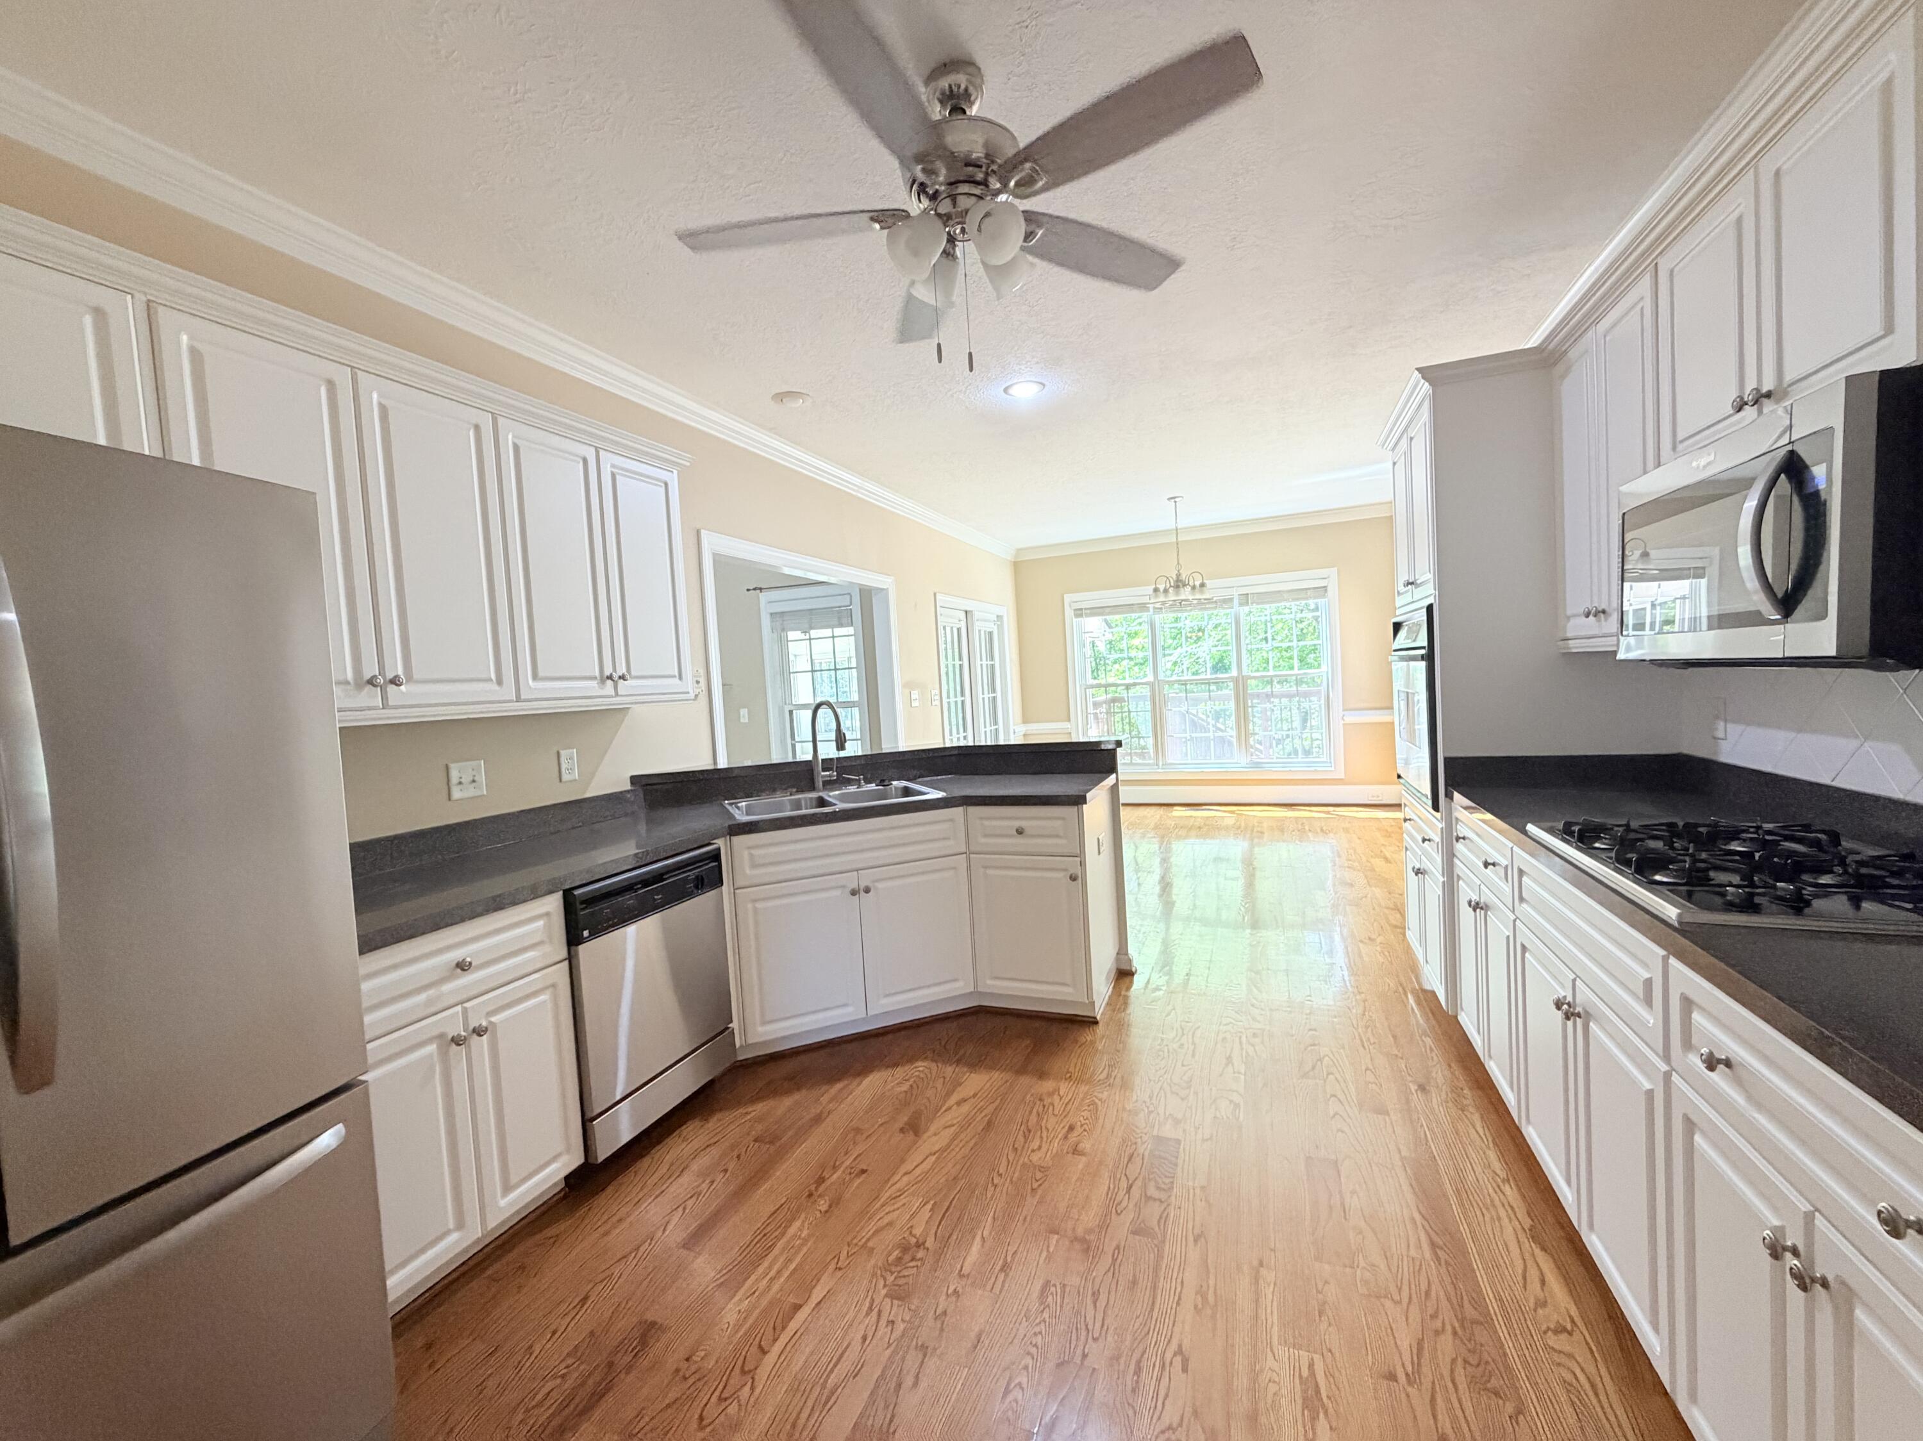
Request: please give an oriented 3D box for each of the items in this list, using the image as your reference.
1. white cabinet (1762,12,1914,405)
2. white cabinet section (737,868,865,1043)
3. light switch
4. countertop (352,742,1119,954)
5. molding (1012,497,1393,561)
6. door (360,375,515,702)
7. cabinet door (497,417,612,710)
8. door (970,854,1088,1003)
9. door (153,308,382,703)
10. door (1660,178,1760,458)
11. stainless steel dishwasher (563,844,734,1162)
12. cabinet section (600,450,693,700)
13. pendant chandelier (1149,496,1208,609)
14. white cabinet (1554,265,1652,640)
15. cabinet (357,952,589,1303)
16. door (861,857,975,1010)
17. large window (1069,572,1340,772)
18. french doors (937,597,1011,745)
[{"bbox_3d":[1.584,-0.785,1.225,0.330,0.491,0.377,-2,3,21],"label":"white cabinet"},{"bbox_3d":[-0.605,0.876,2.898,0.452,0.563,0.030,-5,3,-23],"label":"white cabinet section"},{"bbox_3d":[-1.595,0.194,2.526,0.018,0.116,0.117,-2,3,21],"label":"light switch"},{"bbox_3d":[-0.568,0.306,2.735,1.855,0.185,2.740,-2,3,22],"label":"countertop"},{"bbox_3d":[2.230,-1.823,7.565,3.620,0.125,0.090,-2,3,22],"label":"molding"},{"bbox_3d":[-1.439,-0.467,2.154,0.030,0.847,0.367,-2,3,21],"label":"door"},{"bbox_3d":[-1.300,-0.492,2.510,0.030,0.847,0.365,-2,3,21],"label":"cabinet door"},{"bbox_3d":[0.266,0.816,3.075,0.448,0.563,0.030,-2,3,21],"label":"door"},{"bbox_3d":[-1.579,-0.445,1.796,0.030,0.850,0.369,-2,3,21],"label":"door"},{"bbox_3d":[1.561,-0.798,1.622,0.025,0.494,0.365,-2,3,21],"label":"door"},{"bbox_3d":[-1.202,0.857,2.539,0.600,0.820,0.610,-2,3,22],"label":"stainless steel dishwasher"},{"bbox_3d":[-1.159,-0.516,2.870,0.030,0.860,0.375,-2,3,22],"label":"cabinet section"},{"bbox_3d":[1.767,-1.374,6.330,0.470,0.850,0.470,-2,3,22],"label":"pendant chandelier"},{"bbox_3d":[1.907,-0.638,2.068,0.345,0.870,0.700,-2,3,22],"label":"white cabinet"},{"bbox_3d":[-1.441,0.983,1.963,0.600,0.593,0.606,-2,3,21],"label":"cabinet"},{"bbox_3d":[-0.175,0.851,3.118,0.452,0.573,0.020,-4,3,-23],"label":"door"},{"bbox_3d":[2.317,-0.383,7.656,2.550,1.920,0.110,-2,3,22],"label":"large window"},{"bbox_3d":[0.161,-0.058,7.245,0.130,2.110,1.880,-2,3,21],"label":"french doors"}]

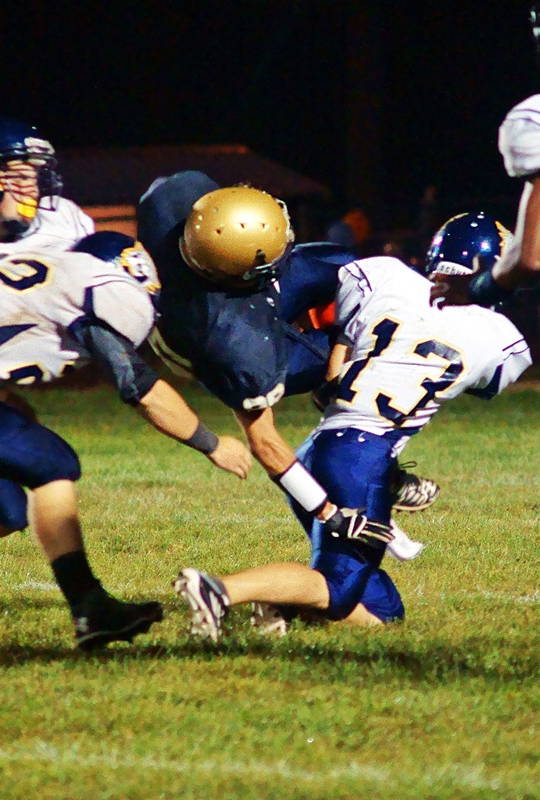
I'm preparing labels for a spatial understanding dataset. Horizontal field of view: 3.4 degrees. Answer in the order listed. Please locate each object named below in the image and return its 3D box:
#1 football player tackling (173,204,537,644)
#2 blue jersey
[{"bbox_3d":[0.211,0.063,23.000,0.720,1.060,0.850,-1,1,30],"label":"football player tackling"},{"bbox_3d":[-0.087,-0.277,22.800,0.380,0.580,0.520,-22,-15,-9],"label":"blue jersey"}]

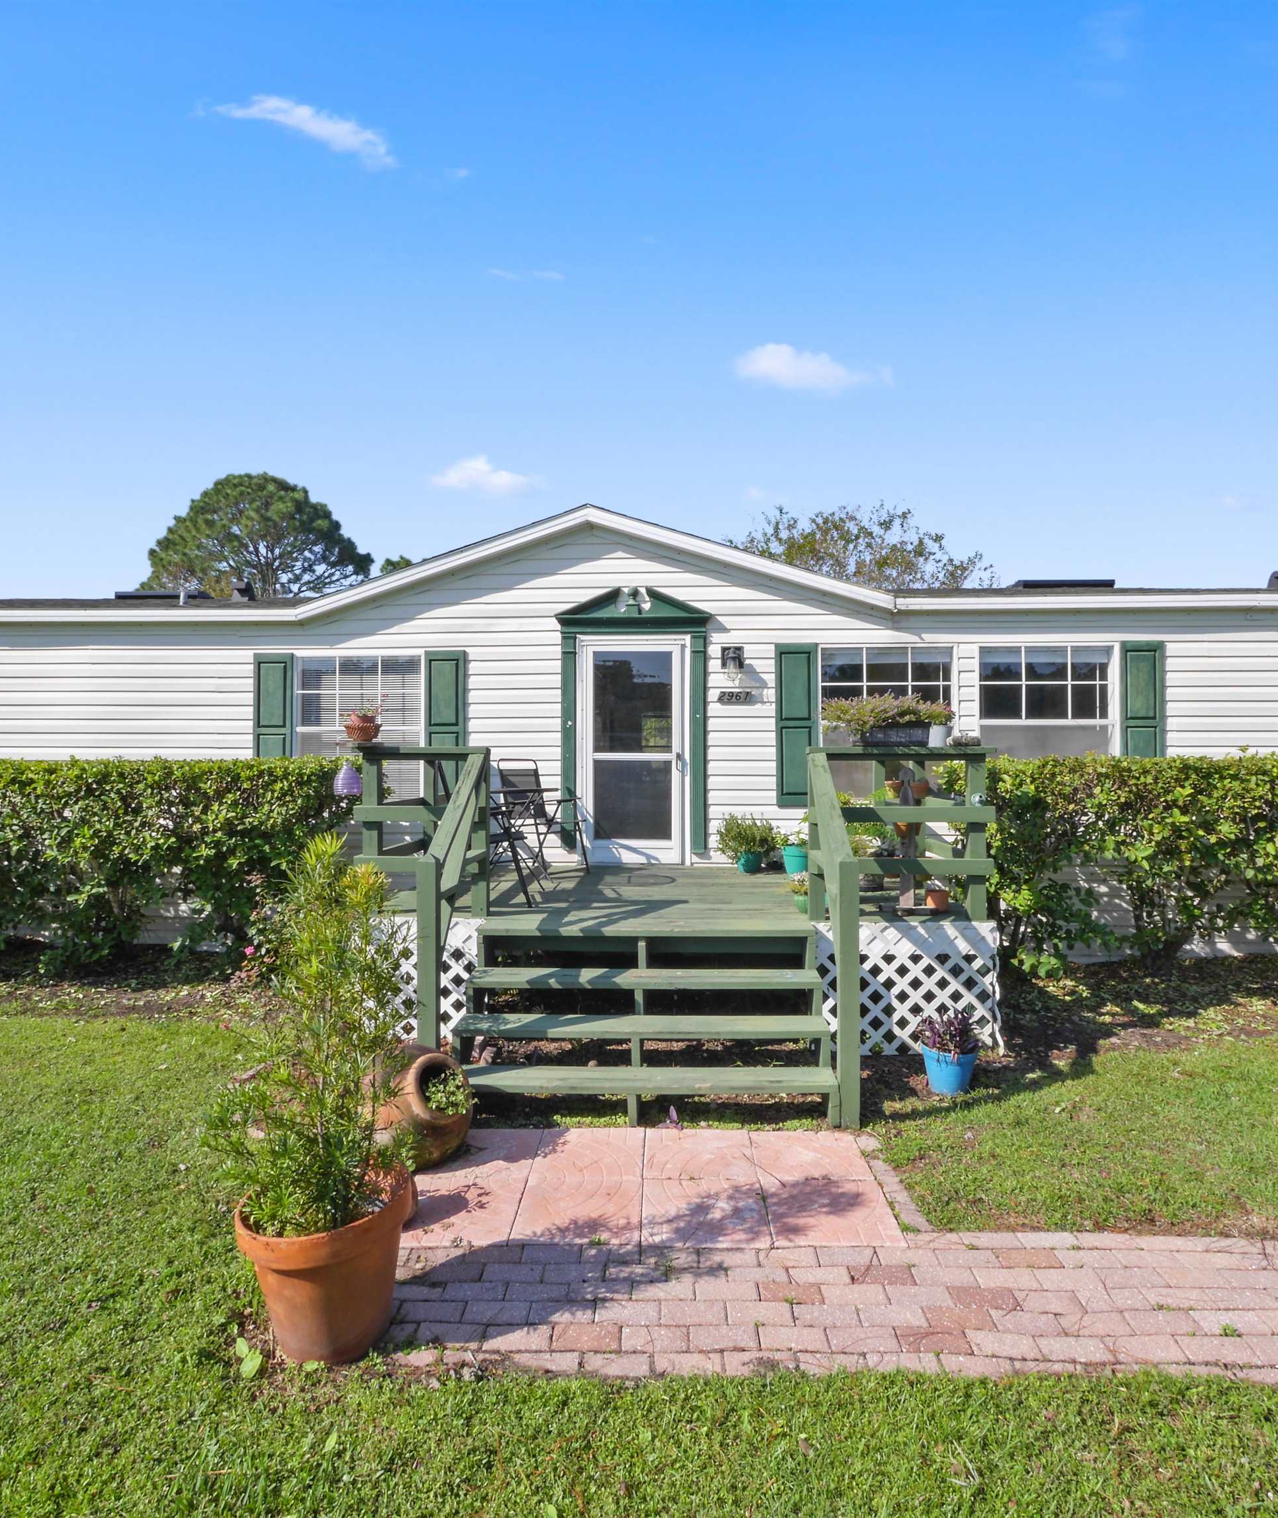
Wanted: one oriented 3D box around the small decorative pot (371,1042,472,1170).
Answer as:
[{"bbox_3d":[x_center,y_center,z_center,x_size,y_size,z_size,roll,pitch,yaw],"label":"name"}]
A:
[{"bbox_3d":[-0.940,1.452,3.385,0.500,0.480,0.480,-37,0,26],"label":"small decorative pot"}]

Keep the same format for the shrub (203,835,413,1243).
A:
[{"bbox_3d":[-0.957,0.755,2.370,0.600,1.090,0.570,0,-1,0],"label":"shrub"}]

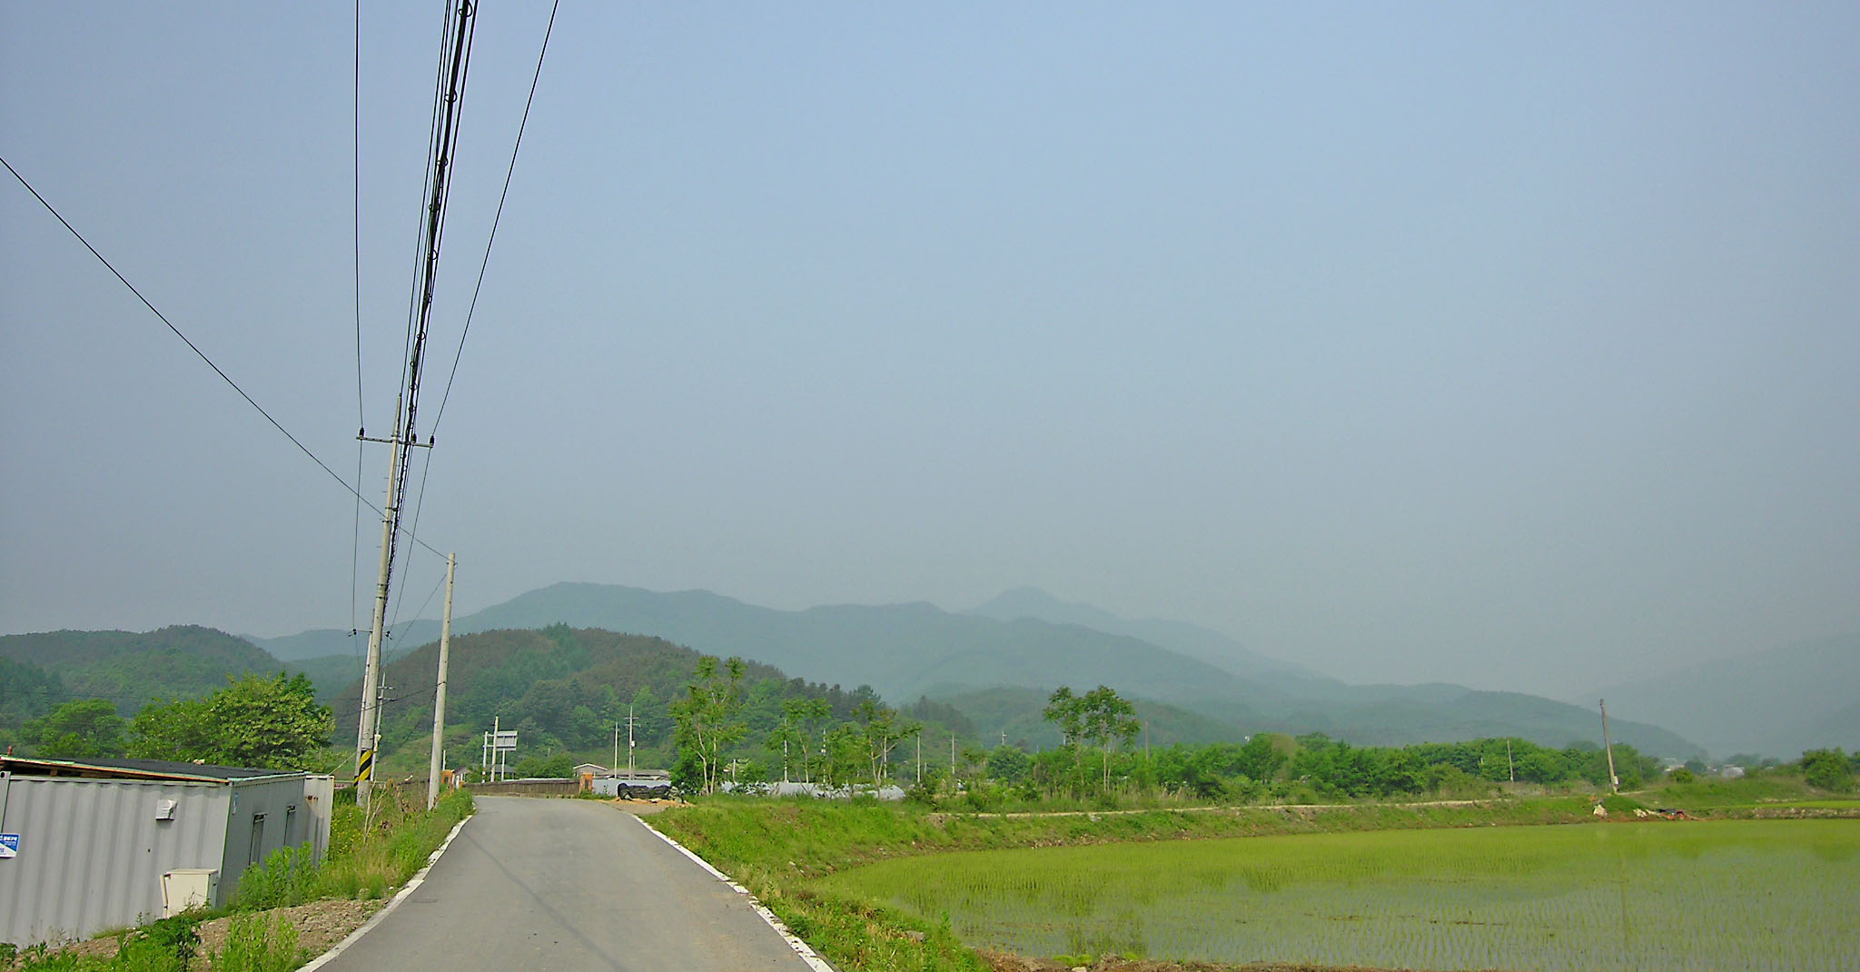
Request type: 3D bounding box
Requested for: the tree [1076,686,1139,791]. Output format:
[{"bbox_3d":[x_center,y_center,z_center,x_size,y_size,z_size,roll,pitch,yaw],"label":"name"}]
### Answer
[{"bbox_3d":[9.578,13.719,69.677,3.380,5.740,3.210,-2,-12,8],"label":"tree"}]

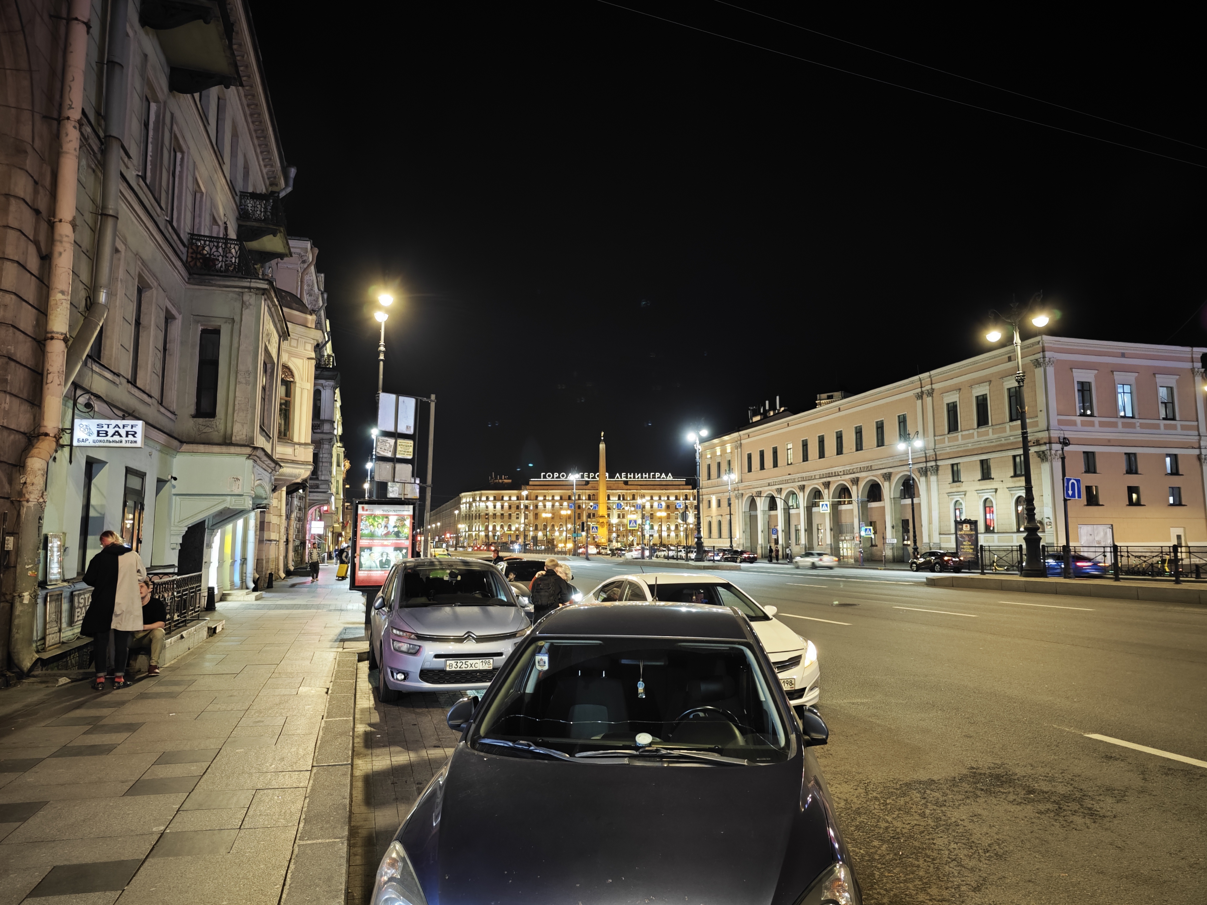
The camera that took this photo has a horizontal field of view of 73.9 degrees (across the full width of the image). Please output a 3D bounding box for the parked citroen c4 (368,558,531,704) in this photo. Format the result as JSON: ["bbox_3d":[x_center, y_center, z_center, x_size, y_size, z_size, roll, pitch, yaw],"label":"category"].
[{"bbox_3d":[-2.152,2.271,10.967,1.830,1.630,4.570,2,-7,-18],"label":"parked citroen c4"}]

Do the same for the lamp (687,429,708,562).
[{"bbox_3d":[6.761,2.567,57.083,0.800,10.014,2.500,2,-7,-17],"label":"lamp"}]

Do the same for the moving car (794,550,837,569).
[{"bbox_3d":[16.370,8.251,61.962,1.760,1.450,4.500,2,-7,-14],"label":"moving car"}]

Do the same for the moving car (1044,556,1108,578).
[{"bbox_3d":[25.663,6.212,44.581,1.820,1.450,4.600,2,-7,-15],"label":"moving car"}]

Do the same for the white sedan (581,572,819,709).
[{"bbox_3d":[0.931,2.227,9.892,1.700,1.470,4.370,2,-7,-20],"label":"white sedan"}]

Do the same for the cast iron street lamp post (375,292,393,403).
[{"bbox_3d":[-7.216,-0.661,25.646,0.800,10.508,2.500,2,-7,-17],"label":"cast iron street lamp post"}]

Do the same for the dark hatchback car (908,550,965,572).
[{"bbox_3d":[23.618,7.659,56.997,1.830,1.620,4.550,2,-7,-15],"label":"dark hatchback car"}]

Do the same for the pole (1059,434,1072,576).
[{"bbox_3d":[15.430,1.801,26.770,0.350,4.747,0.350,2,-7,-17],"label":"pole"}]

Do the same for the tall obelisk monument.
[{"bbox_3d":[-0.230,11.505,246.310,3.500,36.099,3.500,0,-7,0],"label":"tall obelisk monument"}]

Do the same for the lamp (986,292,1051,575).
[{"bbox_3d":[15.108,-0.720,28.773,0.800,10.191,2.500,2,-7,-17],"label":"lamp"}]

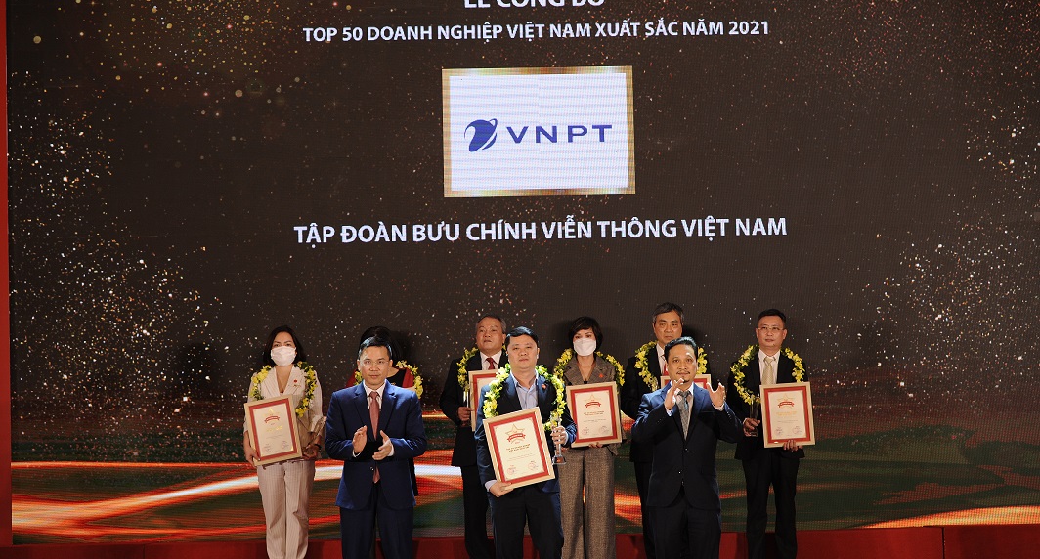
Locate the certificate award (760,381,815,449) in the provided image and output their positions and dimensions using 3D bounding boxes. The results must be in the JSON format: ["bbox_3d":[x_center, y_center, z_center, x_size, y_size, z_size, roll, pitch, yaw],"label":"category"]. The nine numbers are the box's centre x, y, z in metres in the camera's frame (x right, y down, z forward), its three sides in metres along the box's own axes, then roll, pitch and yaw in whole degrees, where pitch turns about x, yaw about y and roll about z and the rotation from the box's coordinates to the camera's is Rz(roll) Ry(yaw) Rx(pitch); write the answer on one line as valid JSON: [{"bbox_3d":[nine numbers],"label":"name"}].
[{"bbox_3d":[1.695,0.860,14.980,0.318,0.400,0.025,-4,-8,0],"label":"certificate award"}]

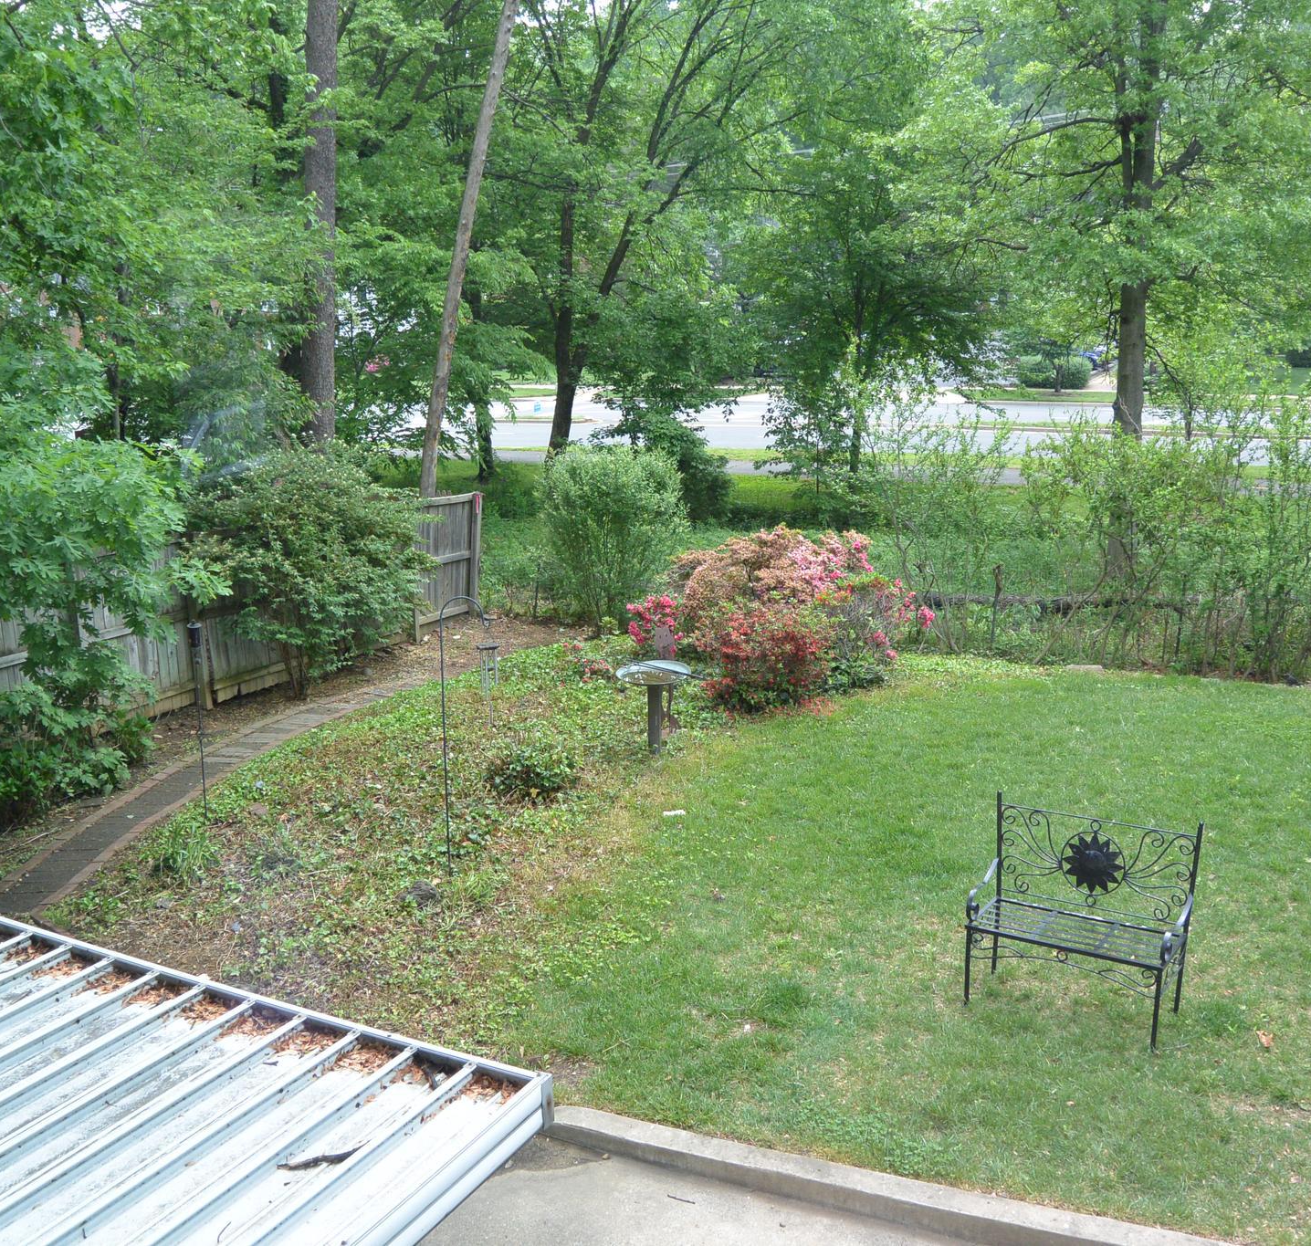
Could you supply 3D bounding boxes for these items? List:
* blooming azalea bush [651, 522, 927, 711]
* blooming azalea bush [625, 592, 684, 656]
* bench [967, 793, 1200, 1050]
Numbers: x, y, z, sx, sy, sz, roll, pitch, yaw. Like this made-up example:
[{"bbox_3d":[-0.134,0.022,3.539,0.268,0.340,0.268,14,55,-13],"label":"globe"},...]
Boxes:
[{"bbox_3d":[1.315,-0.112,14.100,2.550,1.420,2.100,0,12,0],"label":"blooming azalea bush"},{"bbox_3d":[-0.008,0.031,14.900,0.620,0.680,0.600,0,12,0],"label":"blooming azalea bush"},{"bbox_3d":[2.184,1.509,7.252,1.040,1.035,0.567,7,14,31],"label":"bench"}]

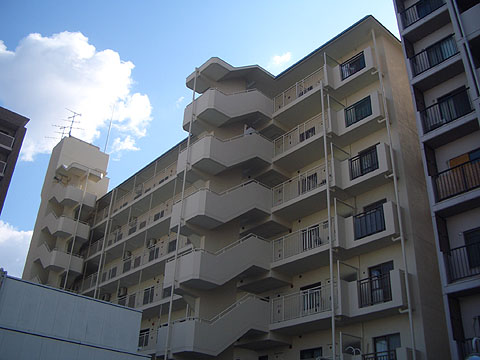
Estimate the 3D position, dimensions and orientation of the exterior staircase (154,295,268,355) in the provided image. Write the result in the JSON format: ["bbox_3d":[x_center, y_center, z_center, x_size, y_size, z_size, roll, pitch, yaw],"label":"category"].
[{"bbox_3d":[-0.986,6.199,20.607,4.125,2.790,2.220,24,-35,-34],"label":"exterior staircase"}]

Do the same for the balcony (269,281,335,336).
[{"bbox_3d":[3.138,5.404,20.372,1.305,1.388,3.975,24,-35,-34],"label":"balcony"}]

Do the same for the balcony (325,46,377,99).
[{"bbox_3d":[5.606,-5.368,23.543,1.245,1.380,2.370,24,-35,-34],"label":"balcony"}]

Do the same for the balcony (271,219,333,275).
[{"bbox_3d":[3.100,3.022,21.135,1.310,1.360,3.760,24,-35,-34],"label":"balcony"}]

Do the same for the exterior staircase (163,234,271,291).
[{"bbox_3d":[-0.923,3.823,21.604,3.900,2.740,2.650,24,-35,-34],"label":"exterior staircase"}]

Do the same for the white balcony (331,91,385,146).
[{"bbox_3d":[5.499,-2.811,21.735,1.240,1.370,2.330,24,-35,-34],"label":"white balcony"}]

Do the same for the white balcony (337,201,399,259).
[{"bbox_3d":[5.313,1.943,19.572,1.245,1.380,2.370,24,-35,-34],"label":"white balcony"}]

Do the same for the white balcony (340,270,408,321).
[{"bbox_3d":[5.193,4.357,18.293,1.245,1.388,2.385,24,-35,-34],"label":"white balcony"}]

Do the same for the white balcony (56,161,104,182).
[{"bbox_3d":[-14.418,-0.554,43.097,2.670,1.680,4.320,24,-35,-34],"label":"white balcony"}]

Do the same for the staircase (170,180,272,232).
[{"bbox_3d":[-0.815,1.424,22.944,3.880,2.700,2.670,24,-35,-34],"label":"staircase"}]

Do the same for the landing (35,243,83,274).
[{"bbox_3d":[-14.265,6.240,38.519,2.380,2.730,4.350,24,-35,-34],"label":"landing"}]

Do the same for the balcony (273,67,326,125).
[{"bbox_3d":[3.448,-4.197,25.124,1.360,1.270,3.790,24,-35,-34],"label":"balcony"}]

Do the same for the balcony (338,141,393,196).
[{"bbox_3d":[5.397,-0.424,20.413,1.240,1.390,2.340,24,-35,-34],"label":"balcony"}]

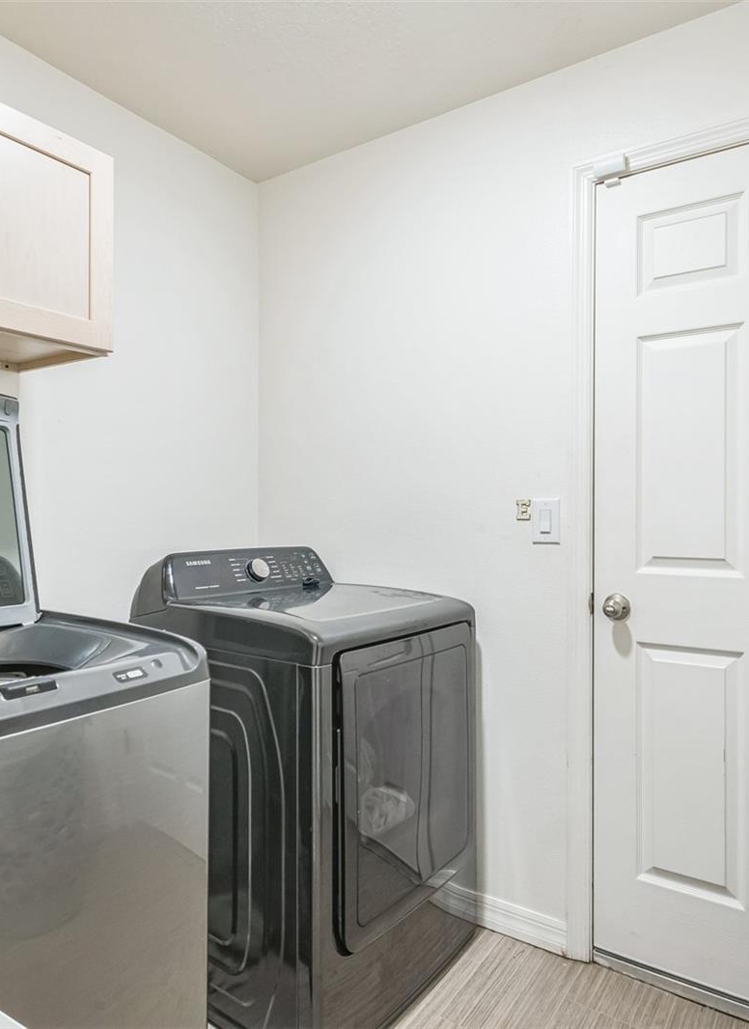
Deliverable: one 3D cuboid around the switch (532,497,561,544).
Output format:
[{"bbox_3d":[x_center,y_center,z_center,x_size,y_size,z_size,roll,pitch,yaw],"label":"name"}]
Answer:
[{"bbox_3d":[0.477,0.018,1.780,0.077,0.124,0.013,0,0,34],"label":"switch"}]

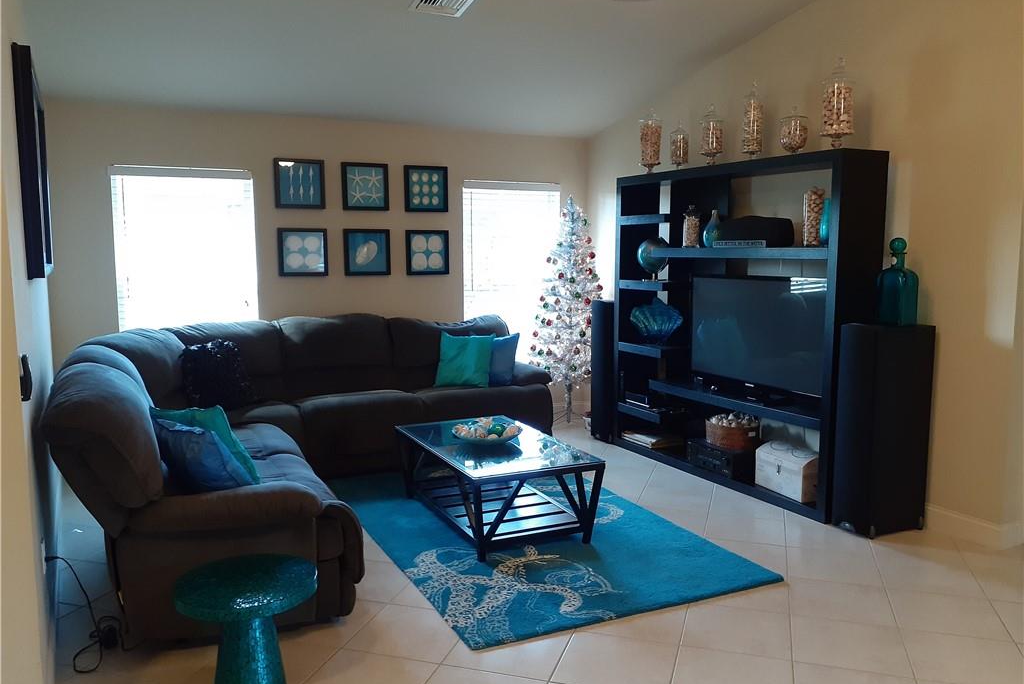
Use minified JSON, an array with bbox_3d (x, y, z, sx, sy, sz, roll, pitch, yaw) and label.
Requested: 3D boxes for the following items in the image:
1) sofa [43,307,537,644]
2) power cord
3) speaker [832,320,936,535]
[{"bbox_3d":[-0.850,0.440,4.814,3.250,1.040,3.000,-4,7,-27],"label":"sofa"},{"bbox_3d":[-1.539,0.959,2.932,0.276,0.384,0.296,-3,7,-27],"label":"power cord"},{"bbox_3d":[1.971,0.462,4.265,0.390,1.100,0.250,-4,7,-27],"label":"speaker"}]

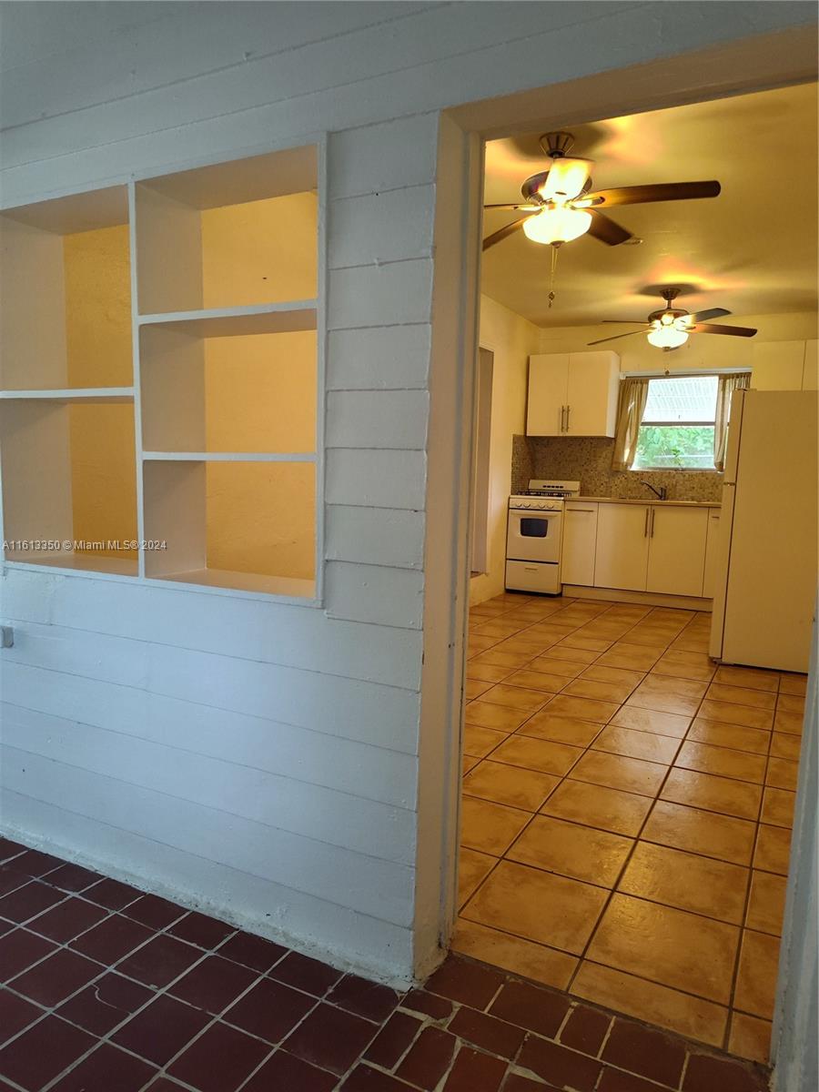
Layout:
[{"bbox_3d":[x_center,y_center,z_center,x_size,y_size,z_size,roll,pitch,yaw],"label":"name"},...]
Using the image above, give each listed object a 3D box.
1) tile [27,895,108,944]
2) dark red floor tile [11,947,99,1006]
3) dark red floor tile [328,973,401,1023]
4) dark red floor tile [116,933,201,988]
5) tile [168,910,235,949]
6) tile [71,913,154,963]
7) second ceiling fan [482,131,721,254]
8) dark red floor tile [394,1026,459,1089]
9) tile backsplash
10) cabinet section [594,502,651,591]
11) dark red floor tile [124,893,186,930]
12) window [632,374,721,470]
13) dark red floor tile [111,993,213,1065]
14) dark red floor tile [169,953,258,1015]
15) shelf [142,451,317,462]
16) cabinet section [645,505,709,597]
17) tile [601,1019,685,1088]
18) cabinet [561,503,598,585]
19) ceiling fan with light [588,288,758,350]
[{"bbox_3d":[-0.893,0.985,1.906,0.151,0.013,0.149,5,7,27],"label":"tile"},{"bbox_3d":[-0.816,1.007,1.686,0.153,0.010,0.147,5,7,27],"label":"dark red floor tile"},{"bbox_3d":[-0.108,1.026,1.642,0.148,0.010,0.097,5,7,27],"label":"dark red floor tile"},{"bbox_3d":[-0.597,1.004,1.748,0.153,0.010,0.147,5,7,27],"label":"dark red floor tile"},{"bbox_3d":[-0.534,0.993,1.859,0.156,0.010,0.097,5,7,27],"label":"tile"},{"bbox_3d":[-0.748,0.996,1.833,0.151,0.013,0.149,5,7,27],"label":"tile"},{"bbox_3d":[0.635,-1.522,3.126,1.270,0.458,1.270,5,7,28],"label":"second ceiling fan"},{"bbox_3d":[0.037,1.053,1.489,0.081,0.013,0.140,5,7,27],"label":"dark red floor tile"},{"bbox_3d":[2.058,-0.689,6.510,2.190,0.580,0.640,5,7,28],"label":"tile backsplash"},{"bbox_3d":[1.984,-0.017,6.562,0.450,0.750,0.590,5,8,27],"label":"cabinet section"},{"bbox_3d":[-0.683,0.985,1.942,0.152,0.013,0.102,5,7,27],"label":"dark red floor tile"},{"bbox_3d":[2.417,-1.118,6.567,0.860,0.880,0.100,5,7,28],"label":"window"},{"bbox_3d":[-0.526,1.034,1.545,0.151,0.013,0.149,5,7,27],"label":"dark red floor tile"},{"bbox_3d":[-0.454,1.020,1.684,0.151,0.013,0.149,5,7,27],"label":"dark red floor tile"},{"bbox_3d":[-0.399,-0.227,1.871,0.542,0.021,0.235,5,7,27],"label":"shelf"},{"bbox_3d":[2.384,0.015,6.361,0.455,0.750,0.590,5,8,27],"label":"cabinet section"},{"bbox_3d":[0.490,1.060,1.510,0.150,0.013,0.124,5,7,27],"label":"tile"},{"bbox_3d":[1.675,-0.043,6.797,0.302,0.760,0.590,5,8,28],"label":"cabinet"},{"bbox_3d":[1.989,-1.729,5.593,1.280,0.460,1.280,5,8,28],"label":"ceiling fan with light"}]

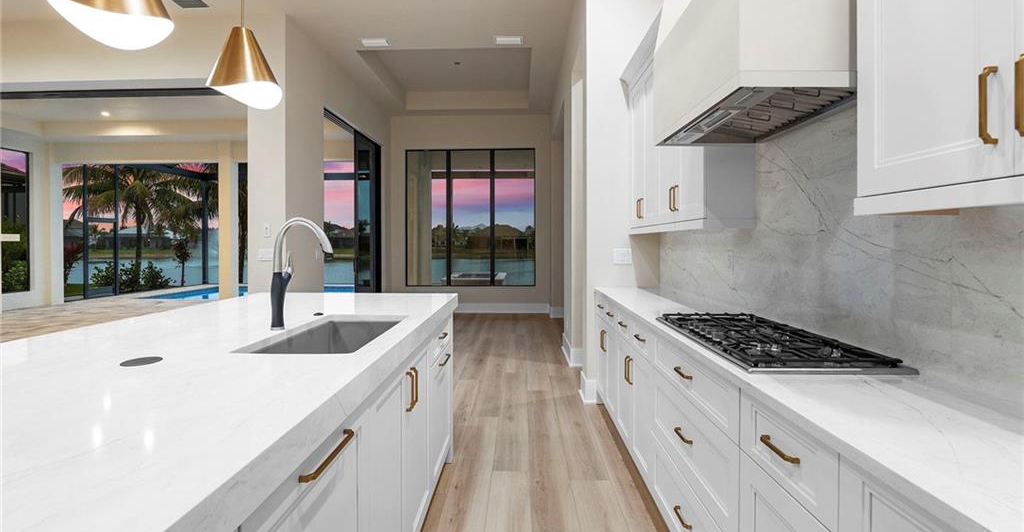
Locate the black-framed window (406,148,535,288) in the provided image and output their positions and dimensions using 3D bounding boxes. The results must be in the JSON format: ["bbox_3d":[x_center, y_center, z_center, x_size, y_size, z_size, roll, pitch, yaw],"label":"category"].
[{"bbox_3d":[-0.818,-0.962,7.850,2.520,2.740,0.140,0,3,1],"label":"black-framed window"}]

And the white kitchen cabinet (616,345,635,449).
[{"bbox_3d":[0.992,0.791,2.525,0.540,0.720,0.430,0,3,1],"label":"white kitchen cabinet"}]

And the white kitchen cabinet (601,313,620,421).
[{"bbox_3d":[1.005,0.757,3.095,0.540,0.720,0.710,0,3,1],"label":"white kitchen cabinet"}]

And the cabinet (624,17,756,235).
[{"bbox_3d":[1.116,-0.862,2.755,0.320,1.261,1.390,0,3,1],"label":"cabinet"}]

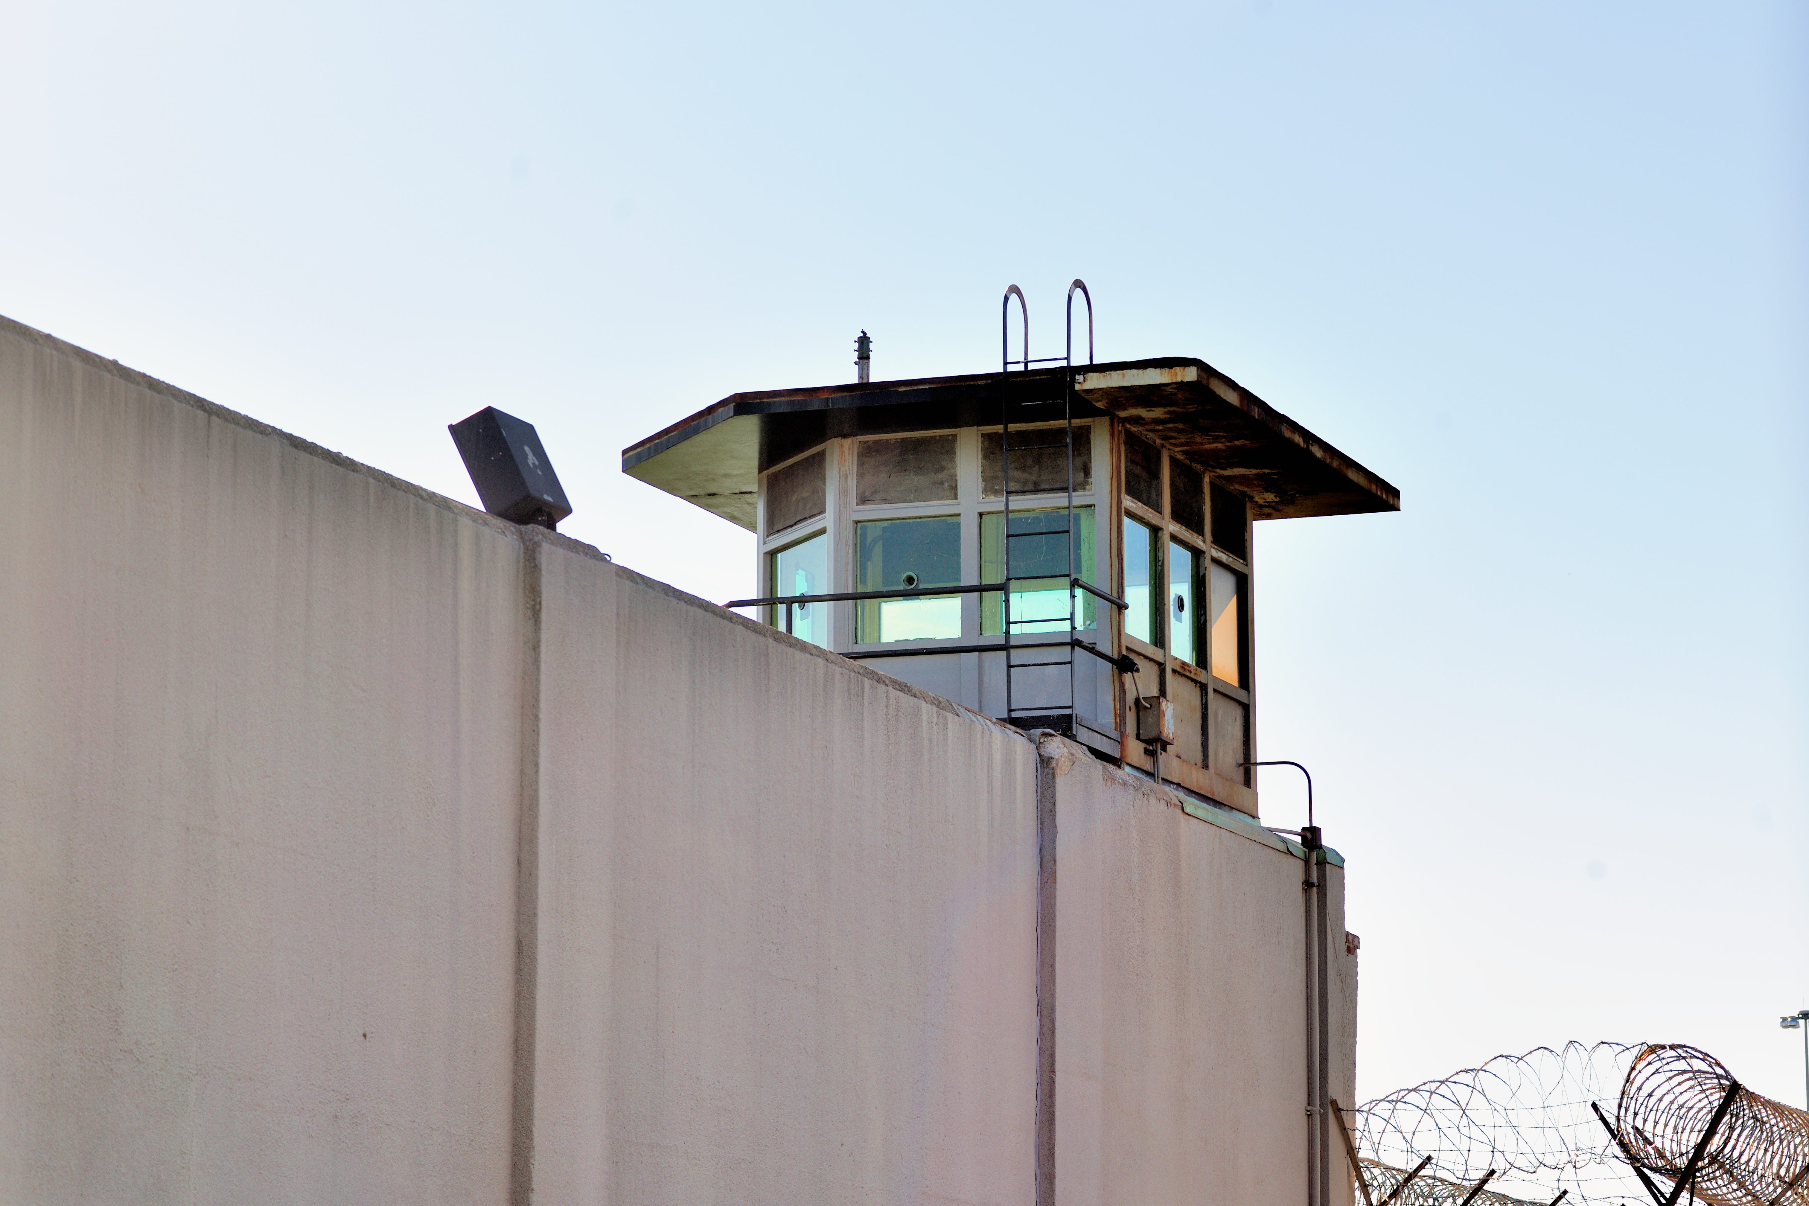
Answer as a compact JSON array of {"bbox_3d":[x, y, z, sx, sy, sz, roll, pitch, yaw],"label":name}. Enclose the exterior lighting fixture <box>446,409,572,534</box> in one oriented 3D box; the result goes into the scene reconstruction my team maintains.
[{"bbox_3d":[-2.107,-0.695,28.425,0.263,0.601,0.560,-29,-18,14],"label":"exterior lighting fixture"}]

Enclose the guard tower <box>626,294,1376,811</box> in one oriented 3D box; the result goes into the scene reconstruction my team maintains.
[{"bbox_3d":[0.572,-0.174,39.439,5.041,3.250,5.213,-4,-11,21],"label":"guard tower"}]

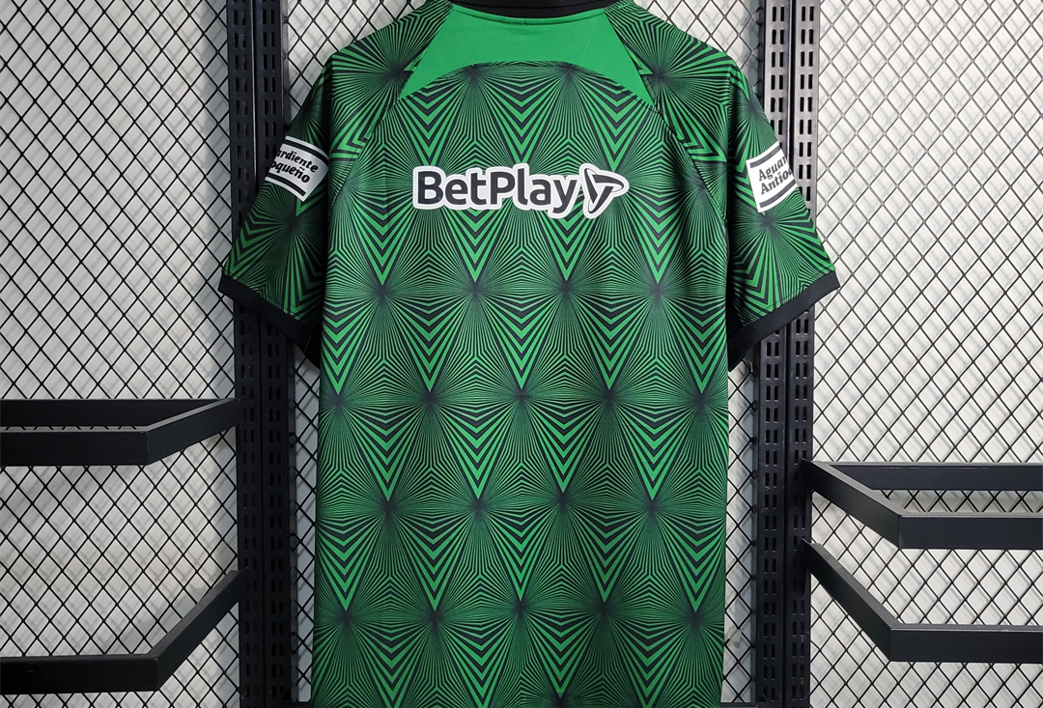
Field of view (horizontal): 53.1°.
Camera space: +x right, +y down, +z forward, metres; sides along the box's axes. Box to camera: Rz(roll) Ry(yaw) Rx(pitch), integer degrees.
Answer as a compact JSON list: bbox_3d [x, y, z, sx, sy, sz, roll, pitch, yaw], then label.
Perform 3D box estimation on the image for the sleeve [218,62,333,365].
[{"bbox_3d":[-0.264,-0.151,1.125,0.125,0.325,0.120,0,4,0],"label":"sleeve"}]

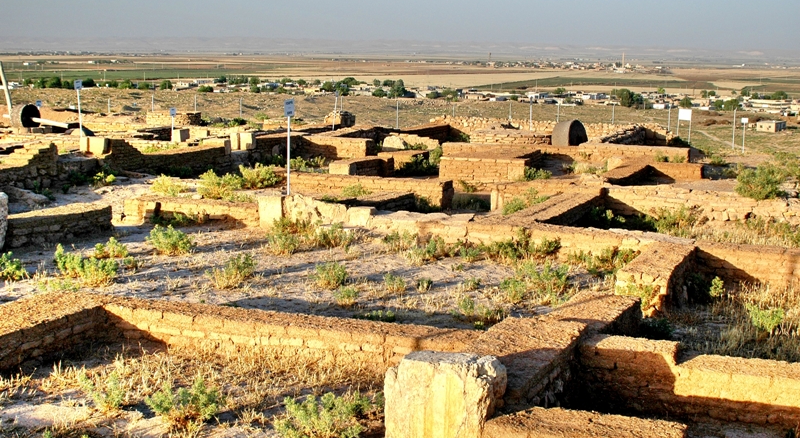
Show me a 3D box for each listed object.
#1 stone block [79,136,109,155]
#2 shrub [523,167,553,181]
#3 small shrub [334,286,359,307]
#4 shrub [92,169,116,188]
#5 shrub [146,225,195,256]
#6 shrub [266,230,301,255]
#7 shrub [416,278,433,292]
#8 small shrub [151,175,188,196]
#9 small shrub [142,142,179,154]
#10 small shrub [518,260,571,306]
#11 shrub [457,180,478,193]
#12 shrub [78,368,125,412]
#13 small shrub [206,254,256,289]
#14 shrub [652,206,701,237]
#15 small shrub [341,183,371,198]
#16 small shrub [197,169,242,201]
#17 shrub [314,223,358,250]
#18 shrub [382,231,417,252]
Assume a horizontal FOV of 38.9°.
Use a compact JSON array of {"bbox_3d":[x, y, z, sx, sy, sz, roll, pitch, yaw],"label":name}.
[{"bbox_3d":[-9.020,-2.197,33.670,0.720,0.520,0.450,3,9,20],"label":"stone block"},{"bbox_3d":[3.638,-1.202,30.117,0.770,0.315,0.616,0,8,0],"label":"shrub"},{"bbox_3d":[-0.728,1.052,15.393,0.317,0.281,0.301,0,8,-3],"label":"small shrub"},{"bbox_3d":[-6.968,-0.979,26.817,0.549,0.365,0.467,0,8,0],"label":"shrub"},{"bbox_3d":[-3.935,0.370,19.386,0.799,0.484,0.719,-2,9,-11],"label":"shrub"},{"bbox_3d":[-1.936,0.393,18.945,0.548,0.355,0.493,0,8,0],"label":"shrub"},{"bbox_3d":[0.347,0.921,16.062,0.220,0.180,0.198,0,8,0],"label":"shrub"},{"bbox_3d":[-5.408,-0.802,26.532,0.891,0.439,0.802,0,9,0],"label":"small shrub"},{"bbox_3d":[-7.194,-2.156,33.851,1.103,0.337,0.992,-2,9,-12],"label":"small shrub"},{"bbox_3d":[1.955,0.832,15.267,0.757,0.583,0.681,0,9,0],"label":"small shrub"},{"bbox_3d":[1.703,-0.832,28.533,0.538,0.332,0.484,1,8,3],"label":"shrub"},{"bbox_3d":[-2.928,1.659,11.198,0.438,0.390,0.394,0,8,0],"label":"shrub"},{"bbox_3d":[-2.426,0.733,16.261,0.720,0.481,0.648,0,9,0],"label":"small shrub"},{"bbox_3d":[5.289,-0.003,21.846,0.891,0.500,0.757,0,8,0],"label":"shrub"},{"bbox_3d":[-1.028,-0.671,26.140,0.693,0.298,0.624,0,9,0],"label":"small shrub"},{"bbox_3d":[-3.904,-0.782,24.812,0.928,0.590,0.743,0,8,0],"label":"small shrub"},{"bbox_3d":[-1.170,0.311,20.213,0.763,0.437,0.687,0,8,-3],"label":"shrub"},{"bbox_3d":[-0.008,0.393,20.040,0.584,0.333,0.526,0,8,0],"label":"shrub"}]

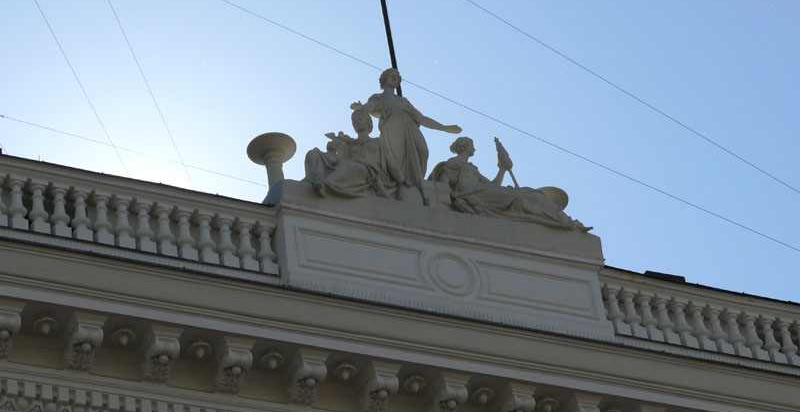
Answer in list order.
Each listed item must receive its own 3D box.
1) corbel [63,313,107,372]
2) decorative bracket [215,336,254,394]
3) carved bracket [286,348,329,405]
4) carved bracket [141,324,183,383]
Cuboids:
[{"bbox_3d":[-3.656,1.577,26.695,0.388,0.390,0.571,11,-42,-24],"label":"corbel"},{"bbox_3d":[-1.954,1.907,27.473,0.388,0.390,0.571,11,-42,-24],"label":"decorative bracket"},{"bbox_3d":[-1.103,2.072,27.862,0.388,0.390,0.571,11,-42,-24],"label":"carved bracket"},{"bbox_3d":[-2.805,1.742,27.084,0.388,0.390,0.571,11,-42,-24],"label":"carved bracket"}]

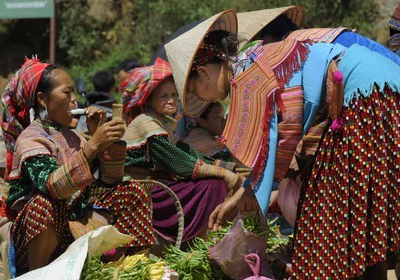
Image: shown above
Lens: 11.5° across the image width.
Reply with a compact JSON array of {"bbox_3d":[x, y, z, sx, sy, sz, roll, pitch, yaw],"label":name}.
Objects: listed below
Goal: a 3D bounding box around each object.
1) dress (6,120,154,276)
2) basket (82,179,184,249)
[{"bbox_3d":[-0.428,0.217,7.100,0.500,0.560,0.470,2,4,27],"label":"dress"},{"bbox_3d":[-0.253,0.284,7.550,0.380,0.290,0.300,0,4,0],"label":"basket"}]

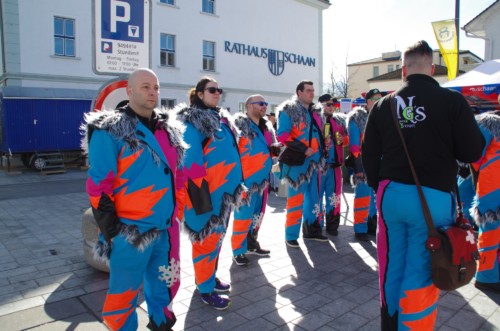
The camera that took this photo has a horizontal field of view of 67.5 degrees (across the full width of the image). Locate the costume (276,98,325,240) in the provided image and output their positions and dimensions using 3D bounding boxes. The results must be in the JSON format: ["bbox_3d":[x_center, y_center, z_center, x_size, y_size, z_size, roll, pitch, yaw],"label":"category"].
[{"bbox_3d":[0.594,0.050,4.402,0.420,1.610,0.570,4,7,43],"label":"costume"}]

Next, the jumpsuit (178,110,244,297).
[{"bbox_3d":[-0.310,0.268,2.973,0.400,1.489,0.550,2,6,28],"label":"jumpsuit"}]

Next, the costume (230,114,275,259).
[{"bbox_3d":[0.021,0.194,3.885,0.420,1.435,0.550,3,7,36],"label":"costume"}]

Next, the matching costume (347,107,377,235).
[{"bbox_3d":[1.463,0.051,4.620,0.560,1.543,0.400,-5,7,-36],"label":"matching costume"}]

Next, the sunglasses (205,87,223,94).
[{"bbox_3d":[-0.296,-0.576,2.874,0.140,0.050,0.145,4,7,40],"label":"sunglasses"}]

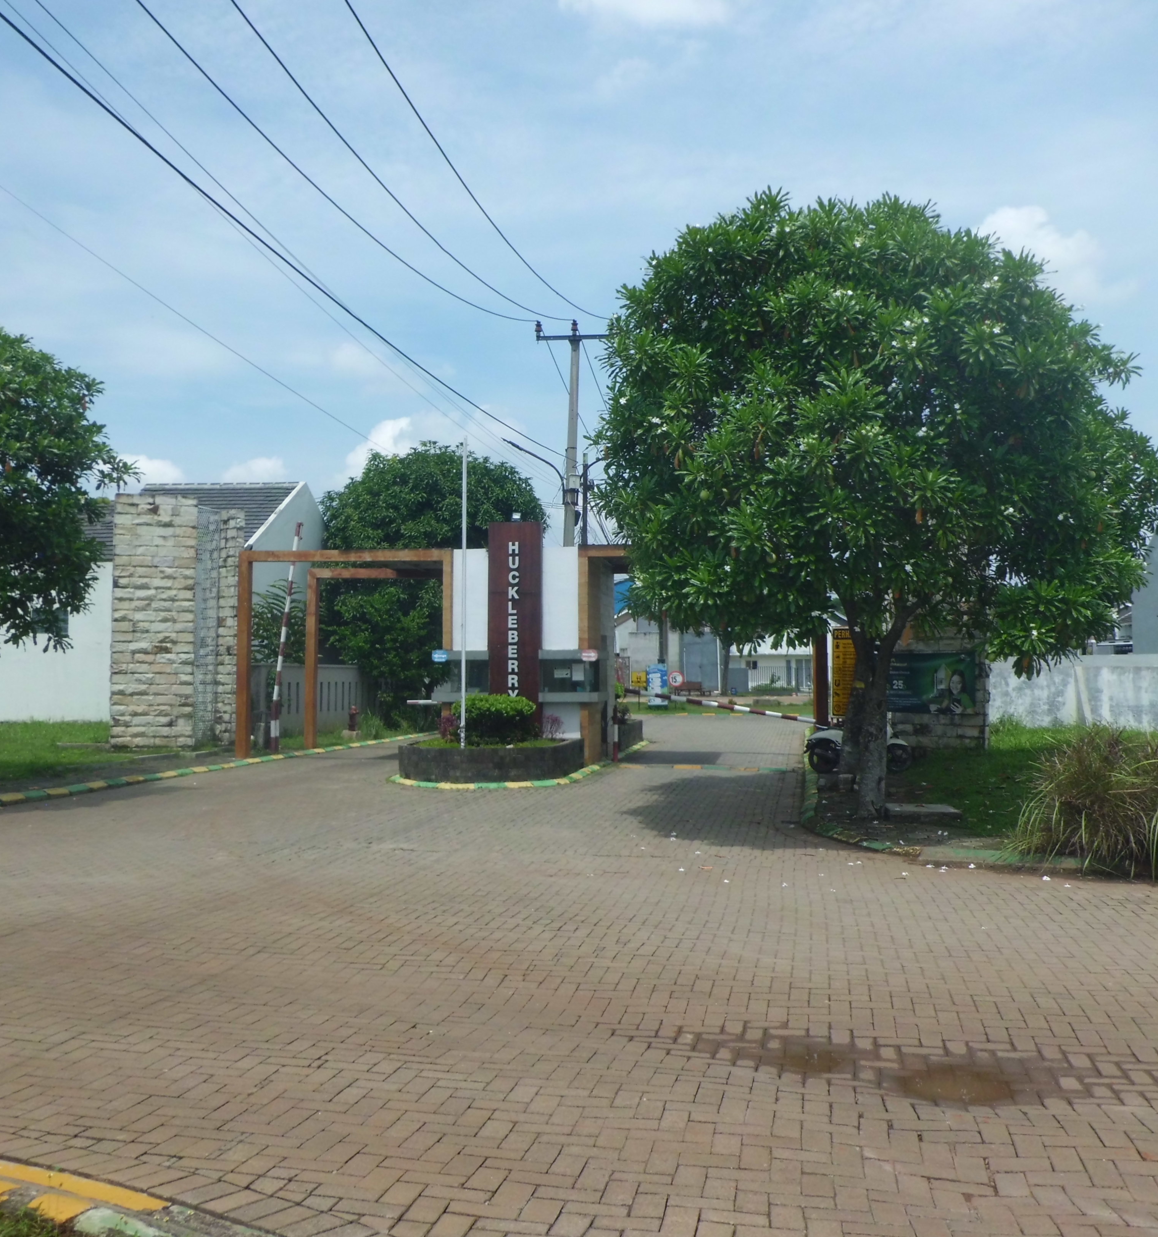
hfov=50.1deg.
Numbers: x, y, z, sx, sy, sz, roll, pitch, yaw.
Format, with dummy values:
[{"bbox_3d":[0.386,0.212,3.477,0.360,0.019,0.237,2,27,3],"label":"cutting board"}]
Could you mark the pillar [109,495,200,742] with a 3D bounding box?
[{"bbox_3d":[-8.370,0.083,24.484,1.580,4.950,0.600,1,-3,-10],"label":"pillar"}]

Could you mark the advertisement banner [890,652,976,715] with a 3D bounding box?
[{"bbox_3d":[6.280,1.171,22.269,1.700,1.100,0.050,-1,-4,24],"label":"advertisement banner"}]

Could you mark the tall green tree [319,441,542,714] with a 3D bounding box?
[{"bbox_3d":[-4.570,-1.134,38.124,6.900,8.600,6.900,0,-3,0],"label":"tall green tree"}]

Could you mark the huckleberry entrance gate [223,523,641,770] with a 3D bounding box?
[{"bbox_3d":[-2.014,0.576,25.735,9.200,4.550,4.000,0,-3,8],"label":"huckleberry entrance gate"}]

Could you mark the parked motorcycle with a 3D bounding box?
[{"bbox_3d":[4.640,2.013,20.319,1.850,1.050,0.700,1,-3,-12],"label":"parked motorcycle"}]

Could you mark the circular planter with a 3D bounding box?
[{"bbox_3d":[-1.380,2.271,19.754,2.700,0.530,3.400,0,-3,6],"label":"circular planter"}]

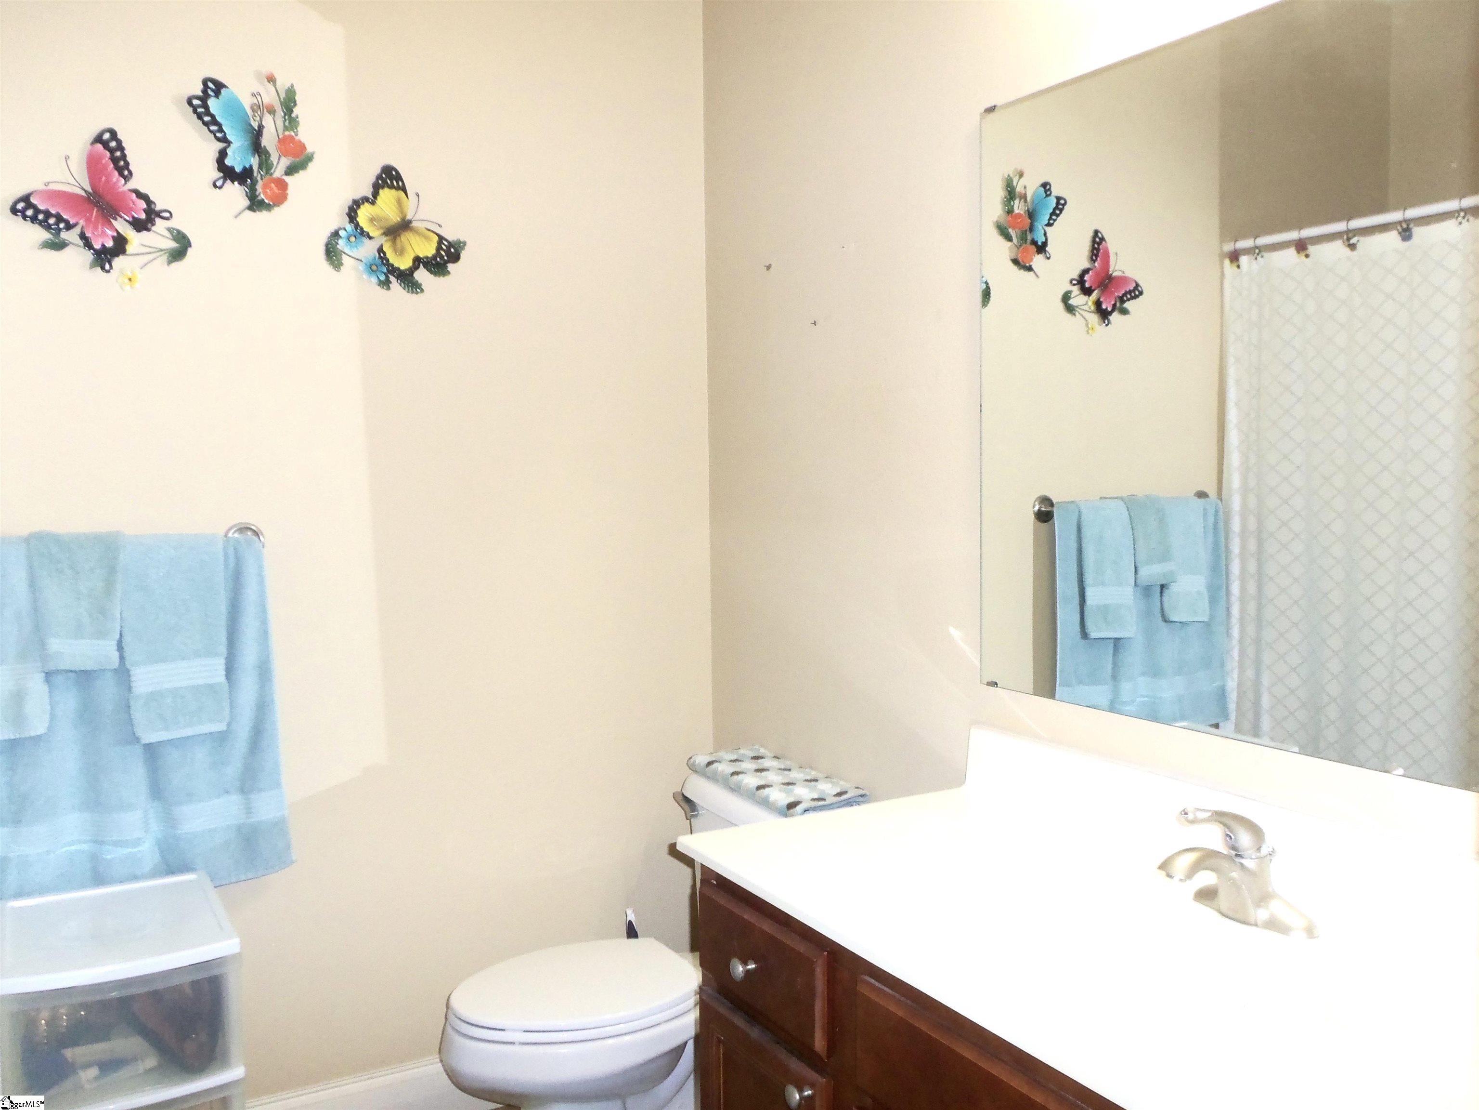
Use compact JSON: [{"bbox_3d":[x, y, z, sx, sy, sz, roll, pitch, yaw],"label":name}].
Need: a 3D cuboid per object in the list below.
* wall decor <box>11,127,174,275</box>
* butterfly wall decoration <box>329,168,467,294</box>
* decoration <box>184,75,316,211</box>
[{"bbox_3d":[-1.115,-0.614,2.063,0.248,0.250,0.045,-3,5,-30],"label":"wall decor"},{"bbox_3d":[-0.663,-0.631,2.321,0.273,0.244,0.048,-3,5,-30],"label":"butterfly wall decoration"},{"bbox_3d":[-0.886,-0.749,2.183,0.218,0.269,0.052,-3,5,-30],"label":"decoration"}]

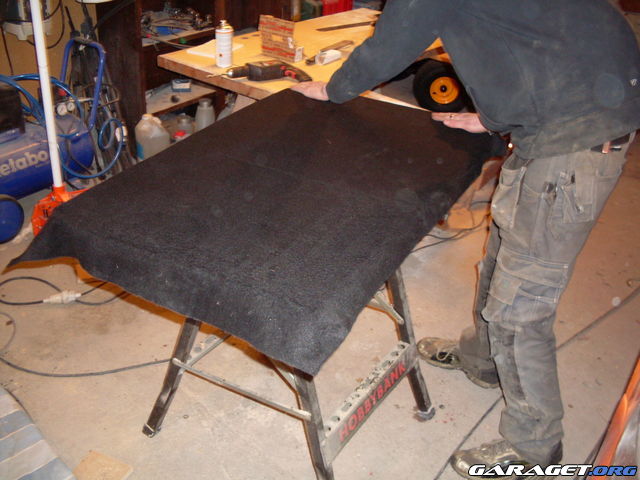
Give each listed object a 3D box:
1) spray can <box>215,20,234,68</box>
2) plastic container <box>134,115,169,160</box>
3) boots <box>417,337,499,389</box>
[{"bbox_3d":[-0.361,-0.737,2.638,0.066,0.175,0.066,-1,29,-6],"label":"spray can"},{"bbox_3d":[-0.886,-0.491,3.683,0.180,0.280,0.160,-5,29,-14],"label":"plastic container"},{"bbox_3d":[0.479,0.377,2.362,0.305,0.120,0.110,20,33,28],"label":"boots"}]

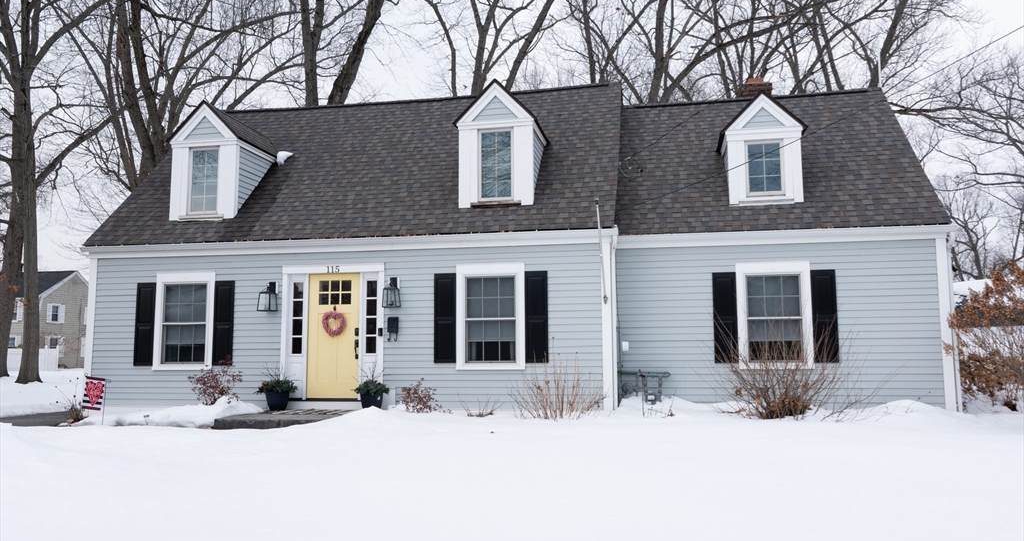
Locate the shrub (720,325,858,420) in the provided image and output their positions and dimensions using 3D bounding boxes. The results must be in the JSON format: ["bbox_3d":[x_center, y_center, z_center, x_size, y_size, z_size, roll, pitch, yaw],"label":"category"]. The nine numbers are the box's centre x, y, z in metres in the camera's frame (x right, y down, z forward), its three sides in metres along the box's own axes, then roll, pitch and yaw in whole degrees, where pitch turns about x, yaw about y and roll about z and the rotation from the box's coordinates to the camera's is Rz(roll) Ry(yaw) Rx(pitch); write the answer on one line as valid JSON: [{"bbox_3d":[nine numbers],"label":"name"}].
[{"bbox_3d":[3.789,1.401,10.449,1.817,1.241,1.600,-1,-6,10],"label":"shrub"}]

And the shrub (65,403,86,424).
[{"bbox_3d":[-6.478,2.126,11.400,0.310,0.300,0.300,-1,-6,10],"label":"shrub"}]

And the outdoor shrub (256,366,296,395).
[{"bbox_3d":[-3.727,1.749,12.157,0.610,0.455,0.560,-1,-6,10],"label":"outdoor shrub"}]

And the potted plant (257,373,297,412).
[{"bbox_3d":[-3.721,1.916,12.138,0.610,0.633,0.560,-1,-6,10],"label":"potted plant"}]

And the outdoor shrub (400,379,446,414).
[{"bbox_3d":[-1.334,1.881,11.445,0.710,0.508,0.600,-1,-6,10],"label":"outdoor shrub"}]

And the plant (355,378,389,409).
[{"bbox_3d":[-2.168,1.906,11.852,0.520,0.534,0.500,-1,-6,10],"label":"plant"}]

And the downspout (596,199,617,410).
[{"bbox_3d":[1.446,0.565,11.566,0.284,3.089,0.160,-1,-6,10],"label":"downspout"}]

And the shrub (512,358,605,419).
[{"bbox_3d":[0.620,1.658,10.699,1.290,0.827,1.050,-1,-6,10],"label":"shrub"}]

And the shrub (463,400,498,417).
[{"bbox_3d":[-0.450,1.970,10.965,0.526,0.253,0.420,-1,-6,10],"label":"shrub"}]

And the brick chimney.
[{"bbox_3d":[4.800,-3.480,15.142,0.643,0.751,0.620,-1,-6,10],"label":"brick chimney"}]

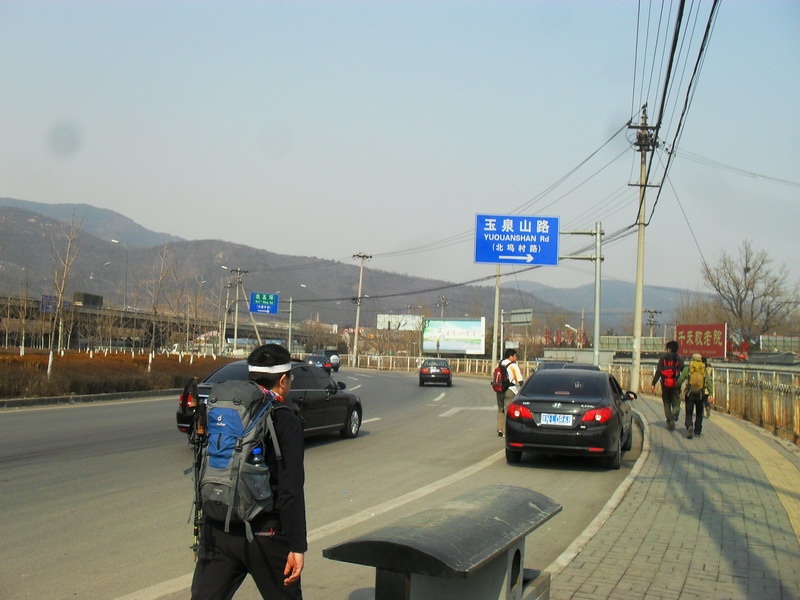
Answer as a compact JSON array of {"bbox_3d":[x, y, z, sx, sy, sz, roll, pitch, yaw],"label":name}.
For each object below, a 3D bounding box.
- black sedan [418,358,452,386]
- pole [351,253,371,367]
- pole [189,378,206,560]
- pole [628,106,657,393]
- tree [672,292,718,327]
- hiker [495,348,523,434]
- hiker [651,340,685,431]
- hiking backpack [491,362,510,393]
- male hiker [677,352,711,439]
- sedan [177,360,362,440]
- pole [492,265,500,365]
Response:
[{"bbox_3d":[1.970,3.920,44.000,1.690,1.420,4.400,2,-4,3],"label":"black sedan"},{"bbox_3d":[-3.614,0.869,74.000,1.600,10.300,0.400,4,-4,0],"label":"pole"},{"bbox_3d":[-0.851,0.712,3.400,0.080,0.760,0.070,-2,-5,25],"label":"pole"},{"bbox_3d":[9.046,-1.929,30.300,1.150,10.700,0.700,2,-4,10],"label":"pole"},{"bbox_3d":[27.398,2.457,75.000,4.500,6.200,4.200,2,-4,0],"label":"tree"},{"bbox_3d":[2.213,1.870,16.350,0.500,1.740,0.520,5,-5,-42],"label":"hiker"},{"bbox_3d":[5.390,1.723,16.300,0.660,1.770,0.500,1,-4,14],"label":"hiker"},{"bbox_3d":[2.000,1.543,16.100,0.340,0.580,0.270,-2,-5,45],"label":"hiking backpack"},{"bbox_3d":[5.588,1.828,15.400,0.620,1.620,0.500,1,-4,14],"label":"male hiker"},{"bbox_3d":[-2.150,1.920,15.000,1.790,1.460,4.750,1,-4,17],"label":"sedan"},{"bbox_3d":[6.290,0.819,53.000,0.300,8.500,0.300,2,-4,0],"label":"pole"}]

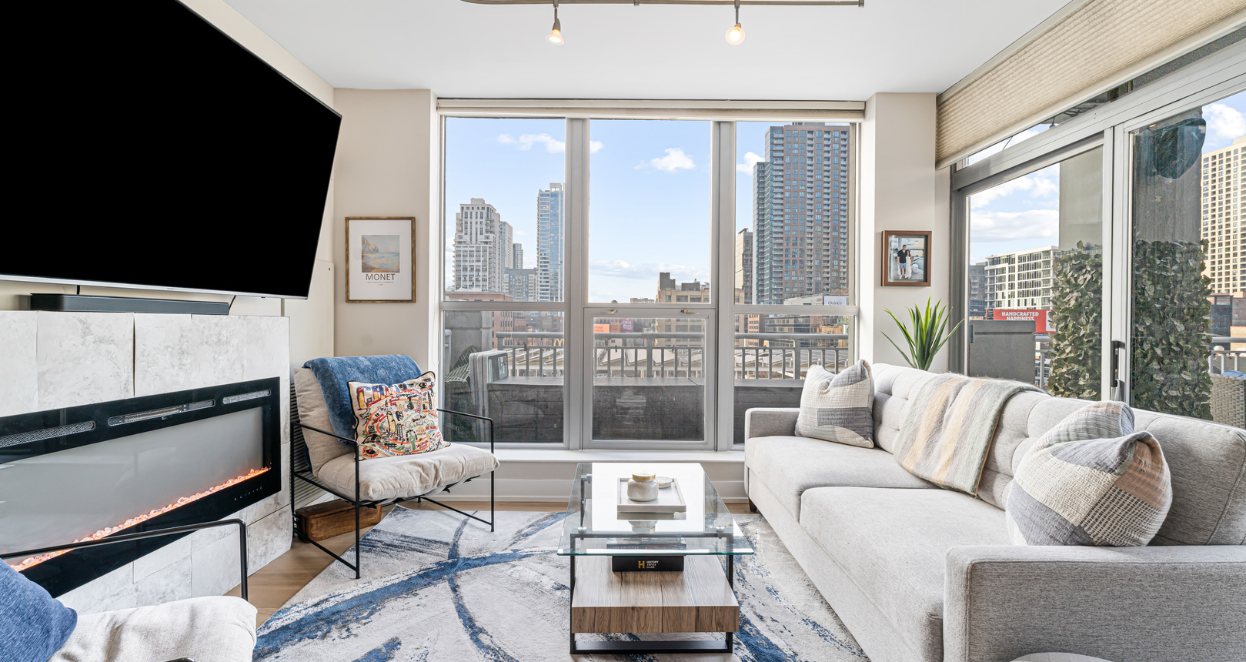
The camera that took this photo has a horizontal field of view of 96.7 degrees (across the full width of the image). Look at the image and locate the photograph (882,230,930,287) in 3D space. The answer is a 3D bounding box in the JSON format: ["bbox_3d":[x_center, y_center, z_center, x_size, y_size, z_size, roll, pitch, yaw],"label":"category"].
[{"bbox_3d":[1.811,-0.460,3.540,0.299,0.349,0.040,0,1,0],"label":"photograph"}]

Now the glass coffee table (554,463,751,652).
[{"bbox_3d":[0.090,0.880,2.220,0.600,0.425,1.087,0,1,0],"label":"glass coffee table"}]

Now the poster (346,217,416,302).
[{"bbox_3d":[-1.559,-0.456,3.576,0.455,0.549,0.022,0,1,0],"label":"poster"}]

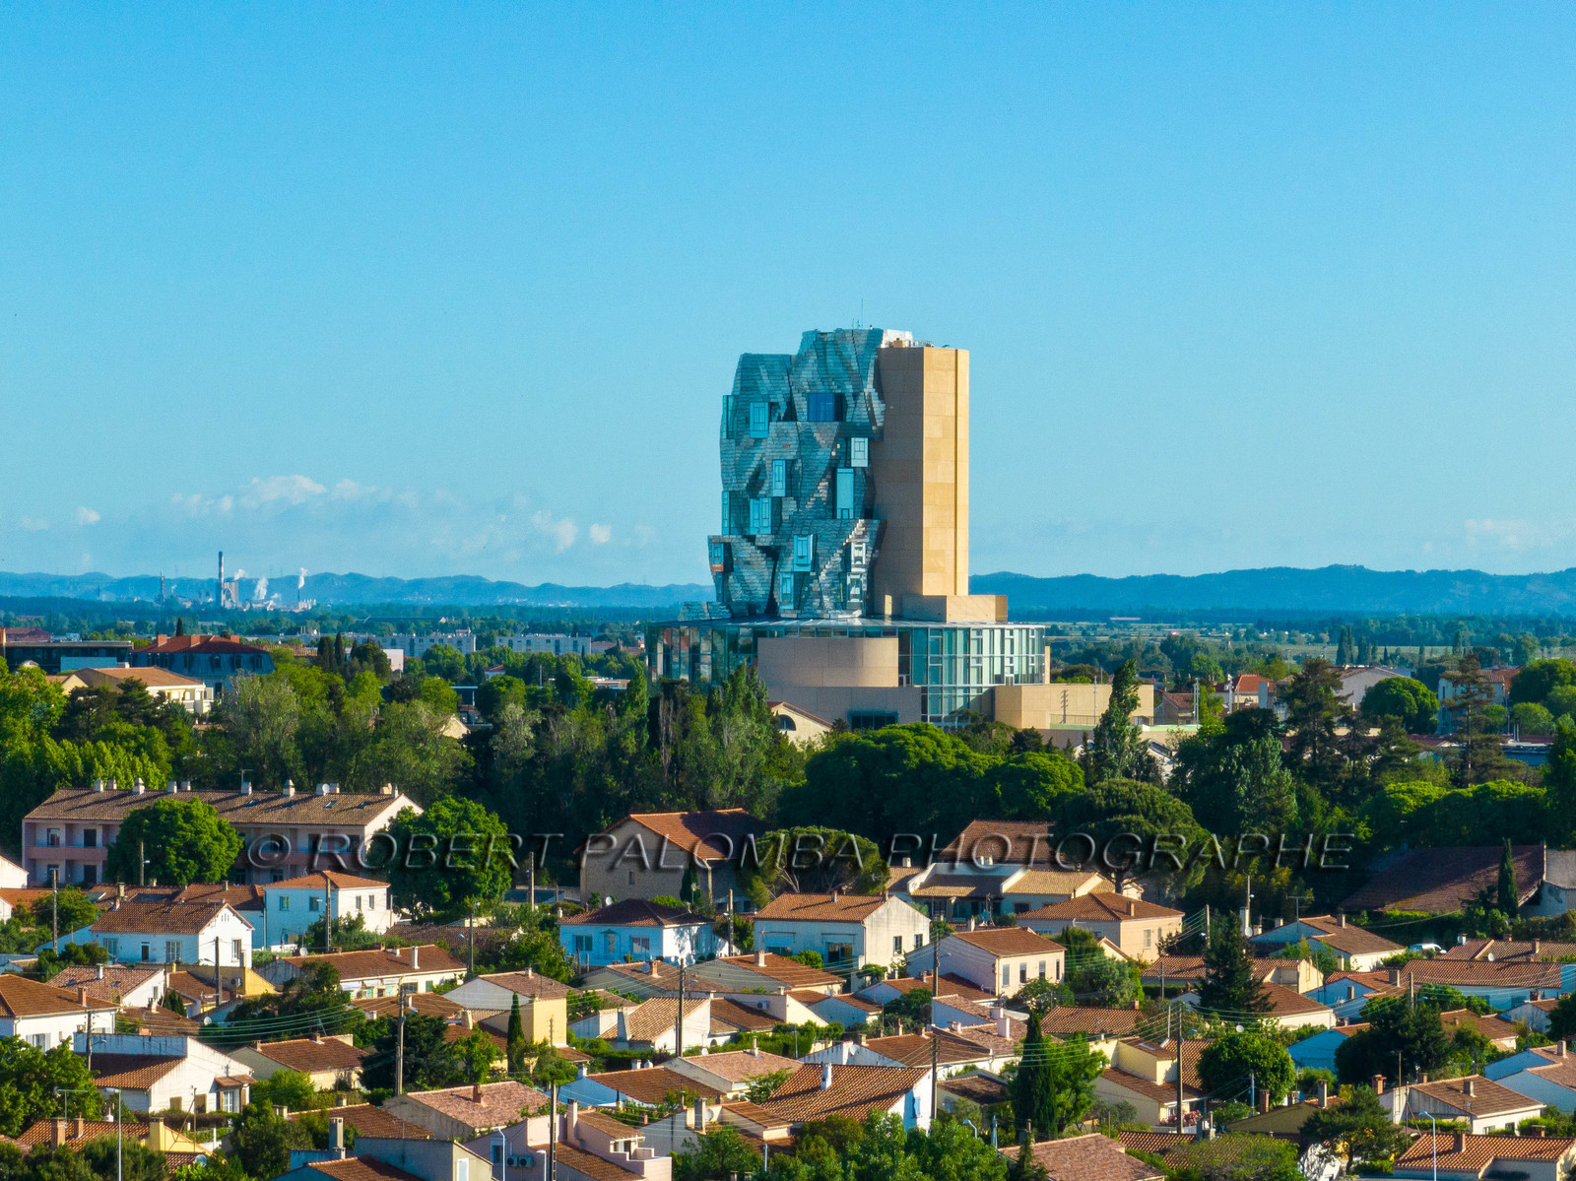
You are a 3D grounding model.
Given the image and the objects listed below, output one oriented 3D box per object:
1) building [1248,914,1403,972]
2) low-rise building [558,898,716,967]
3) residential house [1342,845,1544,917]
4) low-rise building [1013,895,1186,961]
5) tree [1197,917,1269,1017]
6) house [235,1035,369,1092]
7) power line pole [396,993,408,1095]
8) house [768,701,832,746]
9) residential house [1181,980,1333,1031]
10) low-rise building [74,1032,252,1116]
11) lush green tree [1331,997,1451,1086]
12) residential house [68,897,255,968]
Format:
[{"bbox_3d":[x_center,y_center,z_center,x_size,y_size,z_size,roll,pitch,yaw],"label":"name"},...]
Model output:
[{"bbox_3d":[41.440,28.286,574.033,10.400,5.000,10.400,0,0,28],"label":"building"},{"bbox_3d":[-12.494,28.101,604.623,9.400,5.400,10.400,0,0,23],"label":"low-rise building"},{"bbox_3d":[54.100,23.300,592.000,16.000,4.600,12.000,0,0,15],"label":"residential house"},{"bbox_3d":[25.820,28.880,614.960,10.200,6.300,10.200,0,0,30],"label":"low-rise building"},{"bbox_3d":[32.465,27.966,533.003,5.100,8.100,5.000,0,0,0],"label":"tree"},{"bbox_3d":[-30.800,30.210,456.220,8.000,4.000,9.800,0,0,29],"label":"house"},{"bbox_3d":[-23.809,28.539,452.003,0.400,7.400,0.400,0,0,-30],"label":"power line pole"},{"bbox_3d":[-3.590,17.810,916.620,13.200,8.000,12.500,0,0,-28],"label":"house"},{"bbox_3d":[29.485,28.541,485.609,8.400,4.400,12.800,0,0,27],"label":"residential house"},{"bbox_3d":[-38.780,29.570,445.700,8.000,4.900,10.800,0,0,32],"label":"low-rise building"},{"bbox_3d":[38.815,29.086,470.002,7.400,6.200,6.500,0,0,0],"label":"lush green tree"},{"bbox_3d":[-51.880,28.980,620.420,10.800,5.200,8.700,0,0,29],"label":"residential house"}]

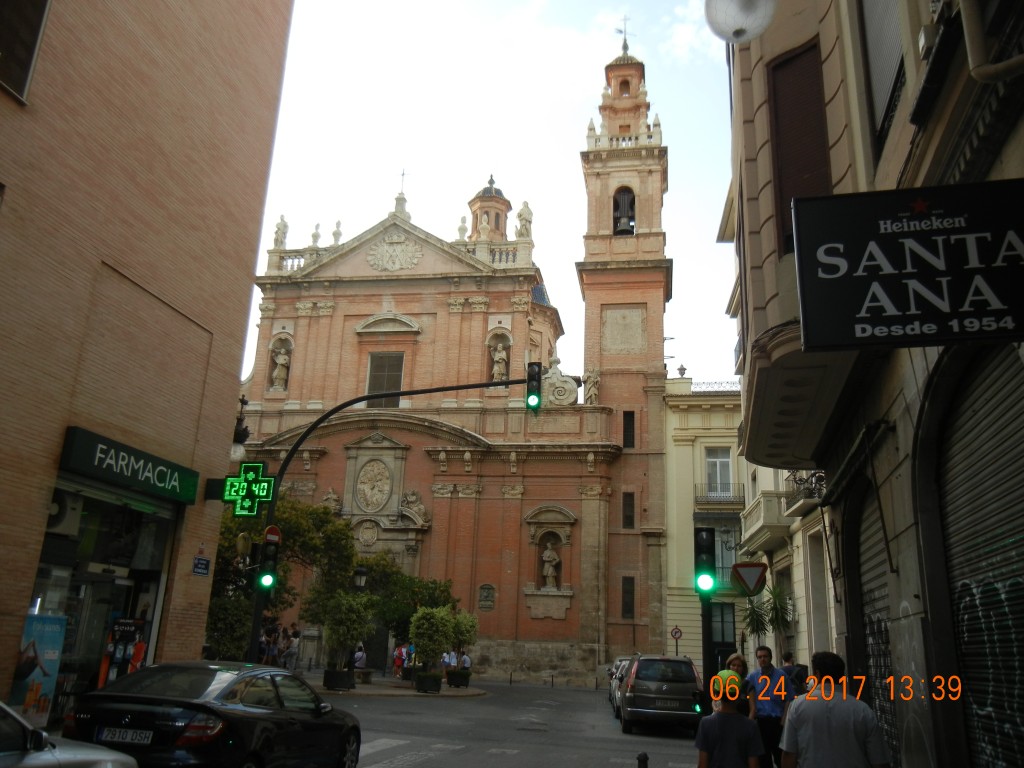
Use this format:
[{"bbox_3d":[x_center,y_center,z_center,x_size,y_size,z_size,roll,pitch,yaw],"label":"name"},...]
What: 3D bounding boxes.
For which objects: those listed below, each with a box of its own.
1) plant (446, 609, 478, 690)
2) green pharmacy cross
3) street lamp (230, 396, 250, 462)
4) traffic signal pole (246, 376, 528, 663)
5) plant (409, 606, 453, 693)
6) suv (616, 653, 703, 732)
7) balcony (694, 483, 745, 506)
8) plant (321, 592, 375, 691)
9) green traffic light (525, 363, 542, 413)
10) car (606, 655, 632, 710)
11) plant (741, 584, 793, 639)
[{"bbox_3d":[-2.239,11.518,38.606,1.500,3.192,1.500,-1,-17,12],"label":"plant"},{"bbox_3d":[-4.656,1.864,15.683,0.950,0.960,0.200,-1,-17,10],"label":"green pharmacy cross"},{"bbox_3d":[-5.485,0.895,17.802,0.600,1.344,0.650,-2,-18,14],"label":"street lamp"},{"bbox_3d":[-2.213,2.944,15.803,4.808,6.354,0.300,-1,-17,10],"label":"traffic signal pole"},{"bbox_3d":[-3.002,9.781,32.706,1.600,3.004,1.600,-1,-17,12],"label":"plant"},{"bbox_3d":[3.520,7.507,21.508,1.830,1.680,4.590,1,-17,5],"label":"suv"},{"bbox_3d":[10.591,5.664,45.301,2.500,1.184,0.650,-1,-17,12],"label":"balcony"},{"bbox_3d":[-5.451,8.481,29.232,1.700,3.050,1.650,0,-17,8],"label":"plant"},{"bbox_3d":[0.394,0.064,16.259,0.280,0.900,0.340,-1,-17,10],"label":"green traffic light"},{"bbox_3d":[3.977,9.303,27.110,1.780,1.560,4.300,1,-17,5],"label":"car"},{"bbox_3d":[6.153,6.548,21.416,1.150,3.300,1.100,-1,-17,12],"label":"plant"}]

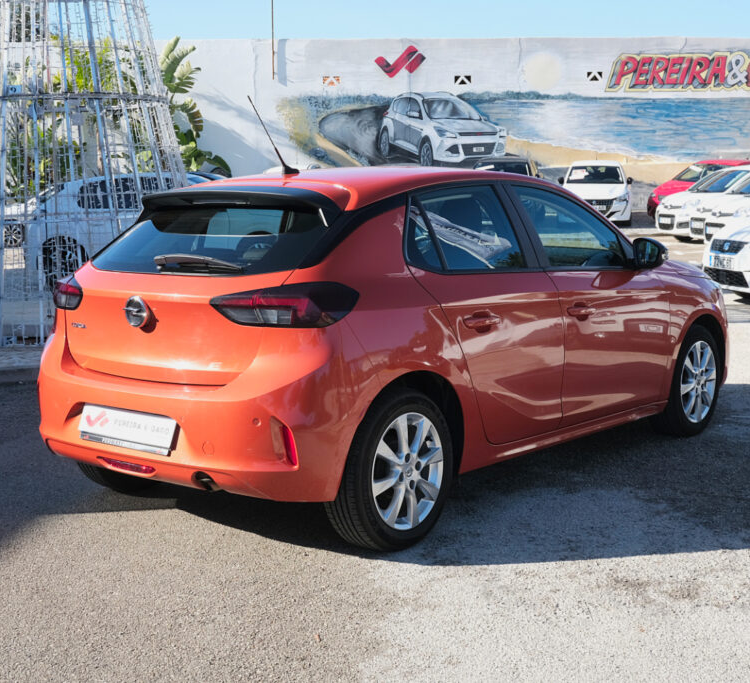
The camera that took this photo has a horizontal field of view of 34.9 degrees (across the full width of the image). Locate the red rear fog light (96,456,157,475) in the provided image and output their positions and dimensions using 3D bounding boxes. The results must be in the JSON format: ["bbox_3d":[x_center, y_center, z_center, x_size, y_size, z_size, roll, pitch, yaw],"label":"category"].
[{"bbox_3d":[-0.920,0.453,4.412,0.330,0.055,0.050,5,9,39],"label":"red rear fog light"}]

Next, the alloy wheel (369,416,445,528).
[{"bbox_3d":[0.069,0.469,4.408,0.150,0.445,0.445,6,10,38],"label":"alloy wheel"}]

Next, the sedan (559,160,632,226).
[{"bbox_3d":[5.374,-3.599,29.000,1.770,1.470,4.060,1,7,12],"label":"sedan"}]

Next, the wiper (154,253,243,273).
[{"bbox_3d":[-0.653,-0.282,4.353,0.430,0.065,0.065,4,8,32],"label":"wiper"}]

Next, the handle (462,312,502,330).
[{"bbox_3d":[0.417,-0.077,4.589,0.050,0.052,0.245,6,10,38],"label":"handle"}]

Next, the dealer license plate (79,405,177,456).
[{"bbox_3d":[-0.926,0.327,4.423,0.525,0.137,0.020,5,-11,39],"label":"dealer license plate"}]

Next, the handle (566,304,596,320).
[{"bbox_3d":[0.909,-0.136,5.268,0.050,0.048,0.235,5,9,39],"label":"handle"}]

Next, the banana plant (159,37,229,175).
[{"bbox_3d":[-4.954,-5.385,31.621,2.100,5.050,1.900,-1,7,0],"label":"banana plant"}]

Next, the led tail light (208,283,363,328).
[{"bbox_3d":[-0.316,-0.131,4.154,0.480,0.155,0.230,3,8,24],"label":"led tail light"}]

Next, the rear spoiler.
[{"bbox_3d":[-0.577,-0.537,4.683,1.090,0.145,0.260,6,10,38],"label":"rear spoiler"}]

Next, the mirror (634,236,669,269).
[{"bbox_3d":[1.283,-0.415,5.611,0.200,0.155,0.140,6,10,38],"label":"mirror"}]

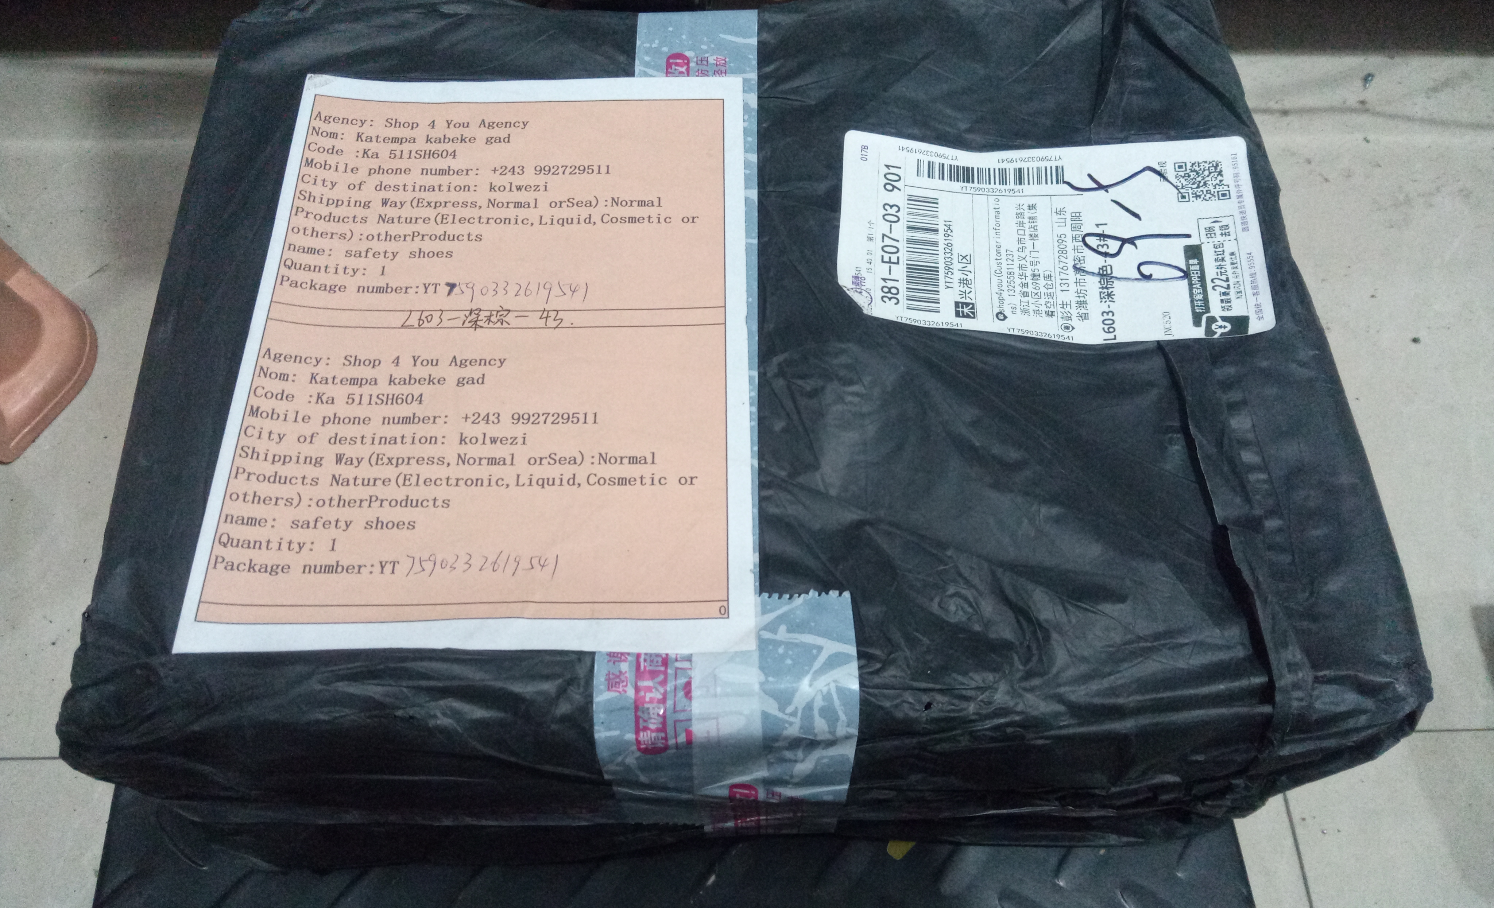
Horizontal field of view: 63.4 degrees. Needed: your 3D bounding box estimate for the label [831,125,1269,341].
[{"bbox_3d":[0.094,-0.071,0.379,0.130,0.007,0.077,2,60,5],"label":"label"}]

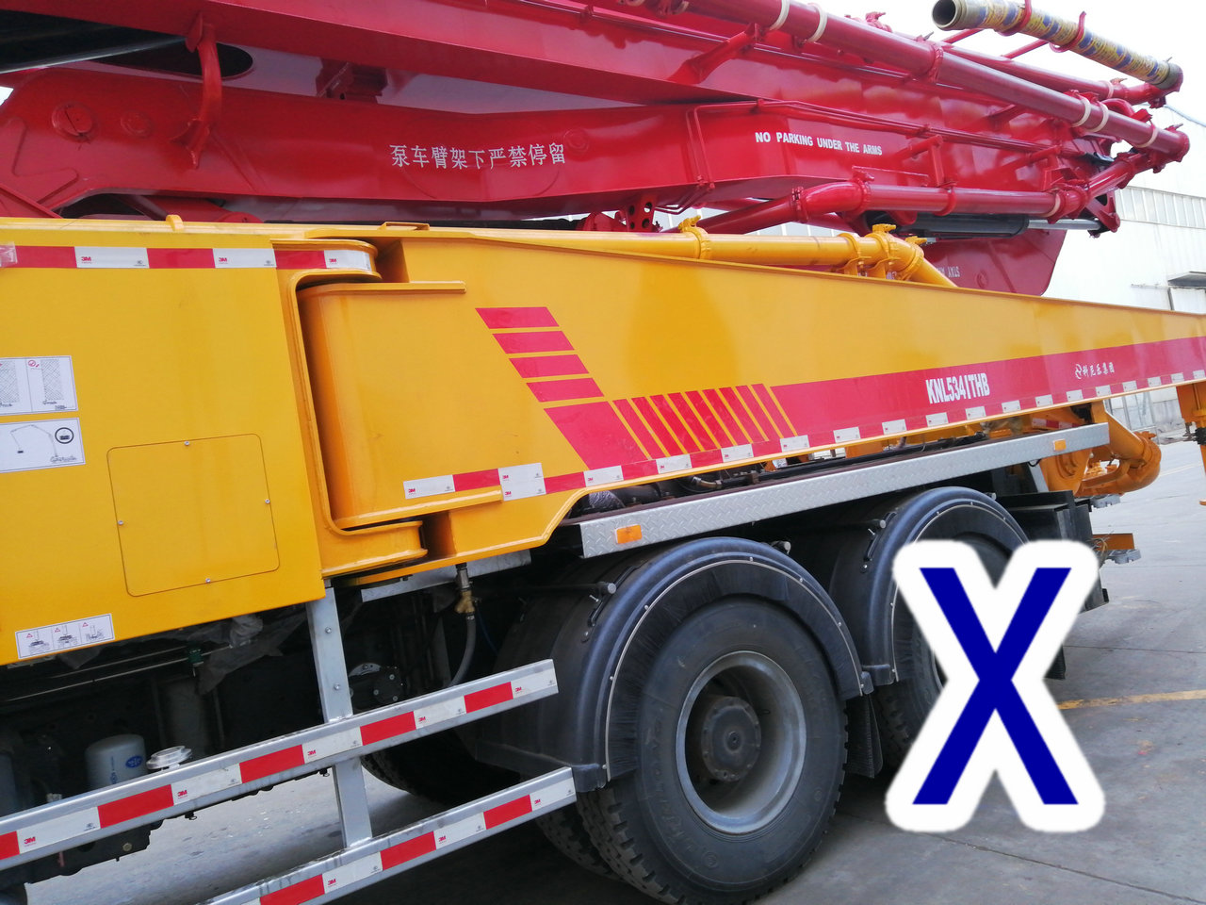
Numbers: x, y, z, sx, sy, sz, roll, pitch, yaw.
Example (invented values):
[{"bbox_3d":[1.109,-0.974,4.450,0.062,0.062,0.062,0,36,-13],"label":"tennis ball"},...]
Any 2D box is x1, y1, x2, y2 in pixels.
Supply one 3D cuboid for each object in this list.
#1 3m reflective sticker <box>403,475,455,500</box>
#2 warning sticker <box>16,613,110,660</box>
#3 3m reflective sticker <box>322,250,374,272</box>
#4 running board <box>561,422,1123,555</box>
[{"bbox_3d":[-0.488,0.098,2.654,0.151,0.050,0.004,-8,-1,-36],"label":"3m reflective sticker"},{"bbox_3d":[-1.194,0.408,2.095,0.187,0.059,0.004,-8,-1,-36],"label":"warning sticker"},{"bbox_3d":[-0.702,-0.527,2.597,0.141,0.050,0.032,-8,-1,-36],"label":"3m reflective sticker"},{"bbox_3d":[1.187,0.104,4.035,3.340,0.110,0.320,-8,-1,-36],"label":"running board"}]

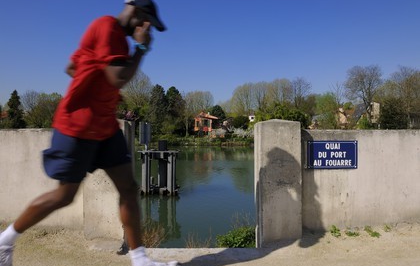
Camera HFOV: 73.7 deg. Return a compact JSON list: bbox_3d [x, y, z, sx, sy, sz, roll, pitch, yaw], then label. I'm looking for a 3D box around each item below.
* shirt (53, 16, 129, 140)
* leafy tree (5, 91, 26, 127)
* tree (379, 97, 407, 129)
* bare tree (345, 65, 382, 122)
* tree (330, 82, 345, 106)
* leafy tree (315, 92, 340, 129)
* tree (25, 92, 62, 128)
[{"bbox_3d":[-0.684,-0.350,1.720,0.400,0.740,0.480,13,0,-8],"label":"shirt"},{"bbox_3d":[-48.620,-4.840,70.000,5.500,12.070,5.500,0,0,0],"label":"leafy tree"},{"bbox_3d":[43.020,-3.580,66.000,6.600,9.570,6.600,0,0,0],"label":"tree"},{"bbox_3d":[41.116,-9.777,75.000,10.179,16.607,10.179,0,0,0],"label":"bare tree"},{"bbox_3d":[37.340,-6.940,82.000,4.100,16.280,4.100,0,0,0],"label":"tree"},{"bbox_3d":[31.050,-4.620,74.000,6.870,11.640,6.870,0,0,0],"label":"leafy tree"},{"bbox_3d":[-41.500,-4.590,70.000,9.750,11.570,9.750,0,0,0],"label":"tree"}]

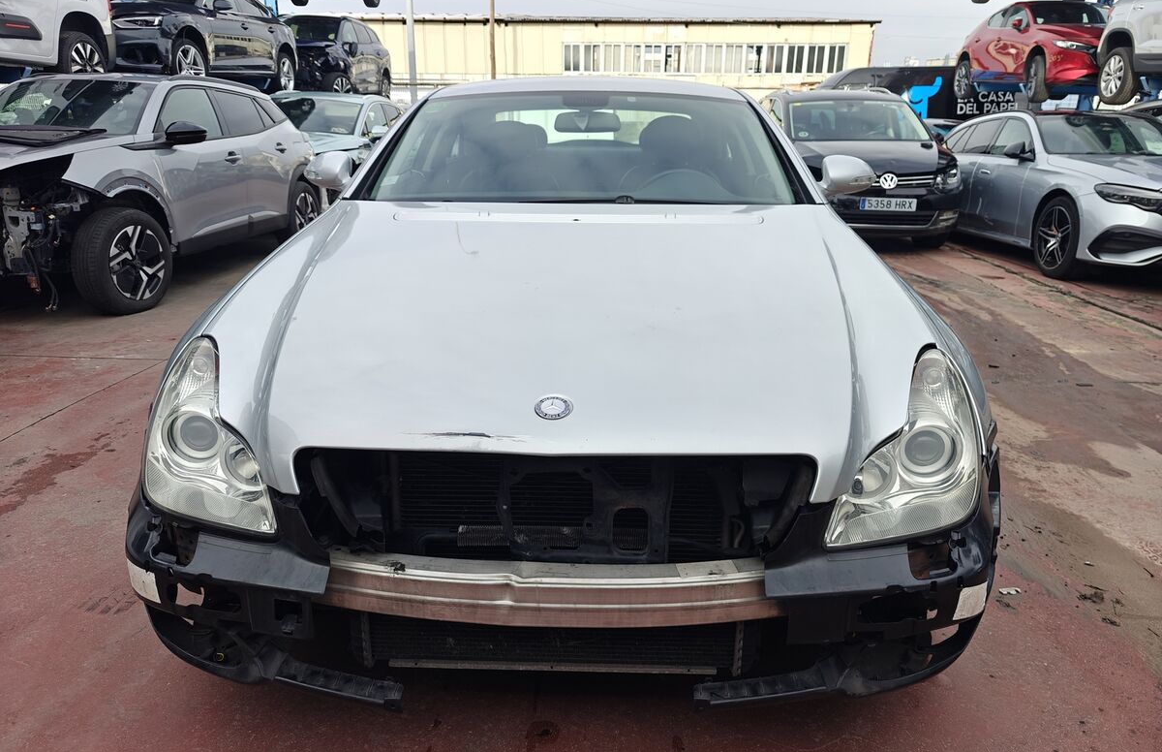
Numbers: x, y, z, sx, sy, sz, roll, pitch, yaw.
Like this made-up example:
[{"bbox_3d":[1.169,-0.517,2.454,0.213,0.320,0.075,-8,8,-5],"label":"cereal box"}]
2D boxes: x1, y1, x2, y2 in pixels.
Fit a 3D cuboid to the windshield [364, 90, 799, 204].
[{"bbox_3d":[0.011,-0.809,2.734,1.500,0.130,0.810,1,47,2],"label":"windshield"}]

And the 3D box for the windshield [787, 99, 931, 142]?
[{"bbox_3d":[3.046,-2.783,8.399,1.460,0.160,0.830,2,51,6],"label":"windshield"}]

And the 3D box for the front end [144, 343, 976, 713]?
[{"bbox_3d":[-0.039,0.251,1.491,1.820,0.600,0.500,1,18,2],"label":"front end"}]

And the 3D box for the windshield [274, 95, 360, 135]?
[{"bbox_3d":[-3.530,-3.300,9.863,1.450,0.160,0.800,2,50,5],"label":"windshield"}]

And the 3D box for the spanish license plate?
[{"bbox_3d":[2.930,-1.633,7.350,0.520,0.110,0.025,3,18,7],"label":"spanish license plate"}]

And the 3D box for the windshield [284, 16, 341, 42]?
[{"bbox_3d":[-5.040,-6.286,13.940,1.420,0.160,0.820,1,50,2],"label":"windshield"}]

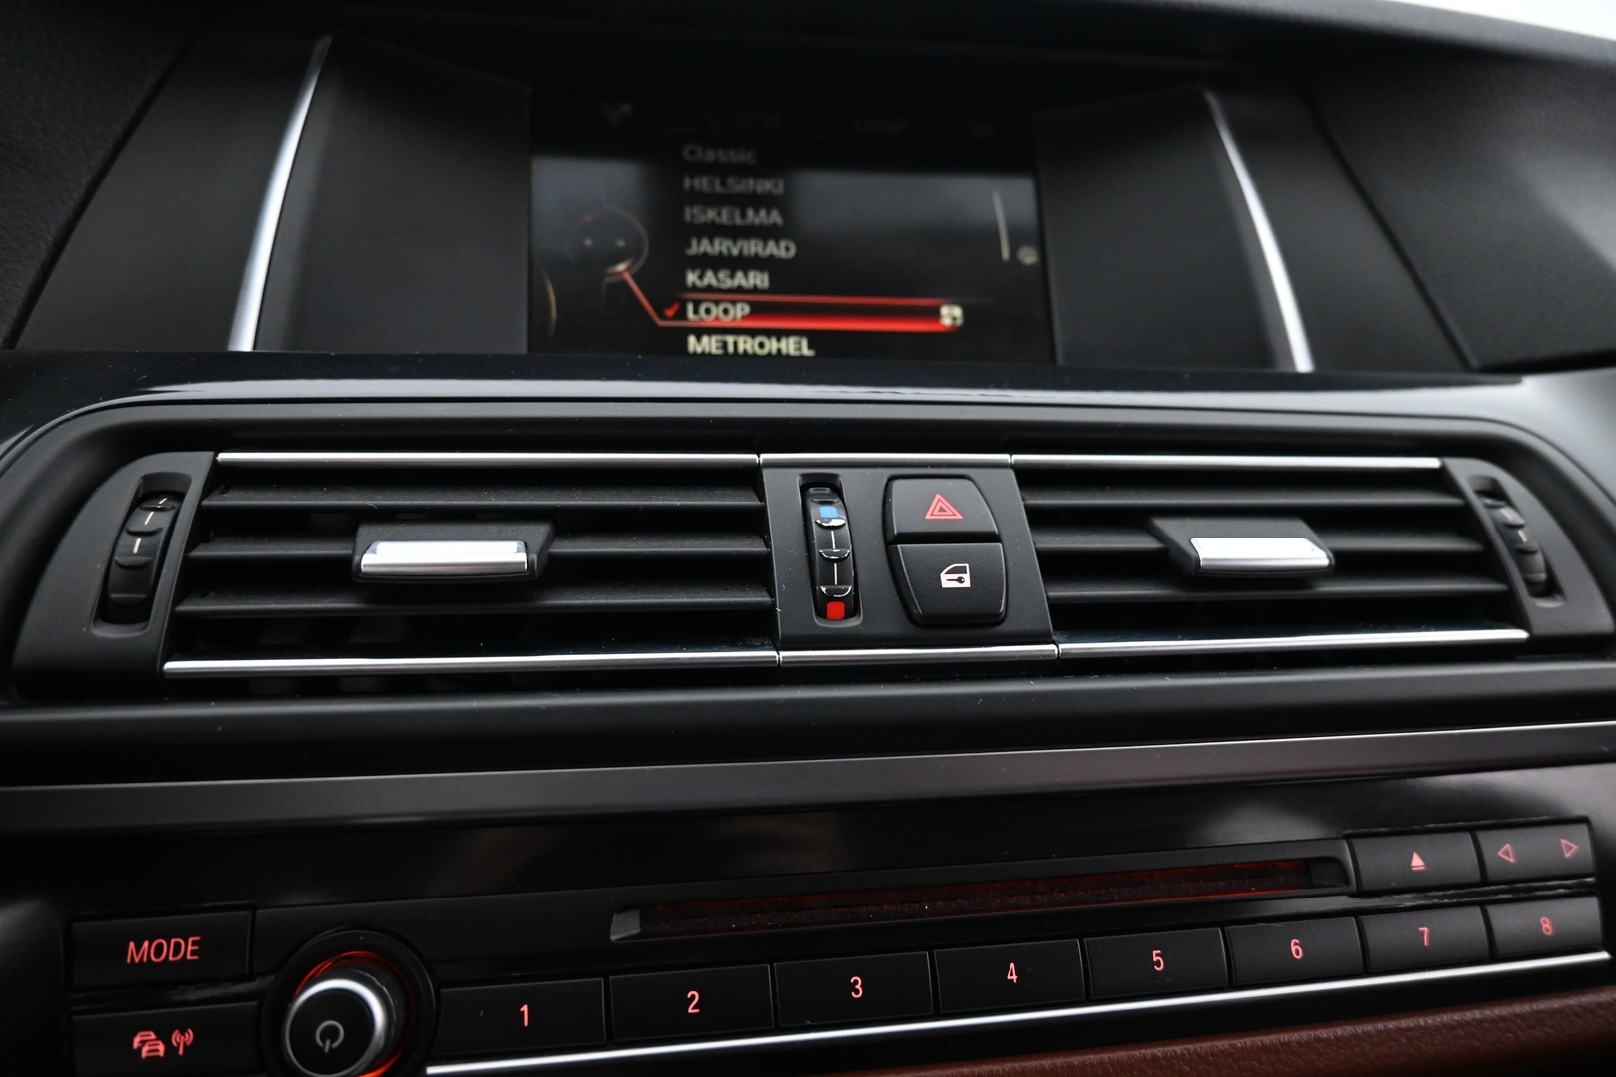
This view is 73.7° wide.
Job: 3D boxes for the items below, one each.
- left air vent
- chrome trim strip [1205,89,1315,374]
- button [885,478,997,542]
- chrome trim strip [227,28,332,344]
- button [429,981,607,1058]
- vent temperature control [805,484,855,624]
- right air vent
[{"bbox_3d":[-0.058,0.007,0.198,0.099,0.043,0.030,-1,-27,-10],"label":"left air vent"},{"bbox_3d":[0.135,-0.094,0.327,0.006,0.099,0.010,-7,-16,-12],"label":"chrome trim strip"},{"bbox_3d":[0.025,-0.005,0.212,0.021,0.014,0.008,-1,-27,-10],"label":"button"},{"bbox_3d":[-0.135,-0.090,0.278,0.007,0.096,0.010,7,-19,-8],"label":"chrome trim strip"},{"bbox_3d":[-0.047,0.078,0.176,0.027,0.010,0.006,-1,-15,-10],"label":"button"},{"bbox_3d":[0.004,0.004,0.204,0.008,0.028,0.010,-1,-27,-10],"label":"vent temperature control"},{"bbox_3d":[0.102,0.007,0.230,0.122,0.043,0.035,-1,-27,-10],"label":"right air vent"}]

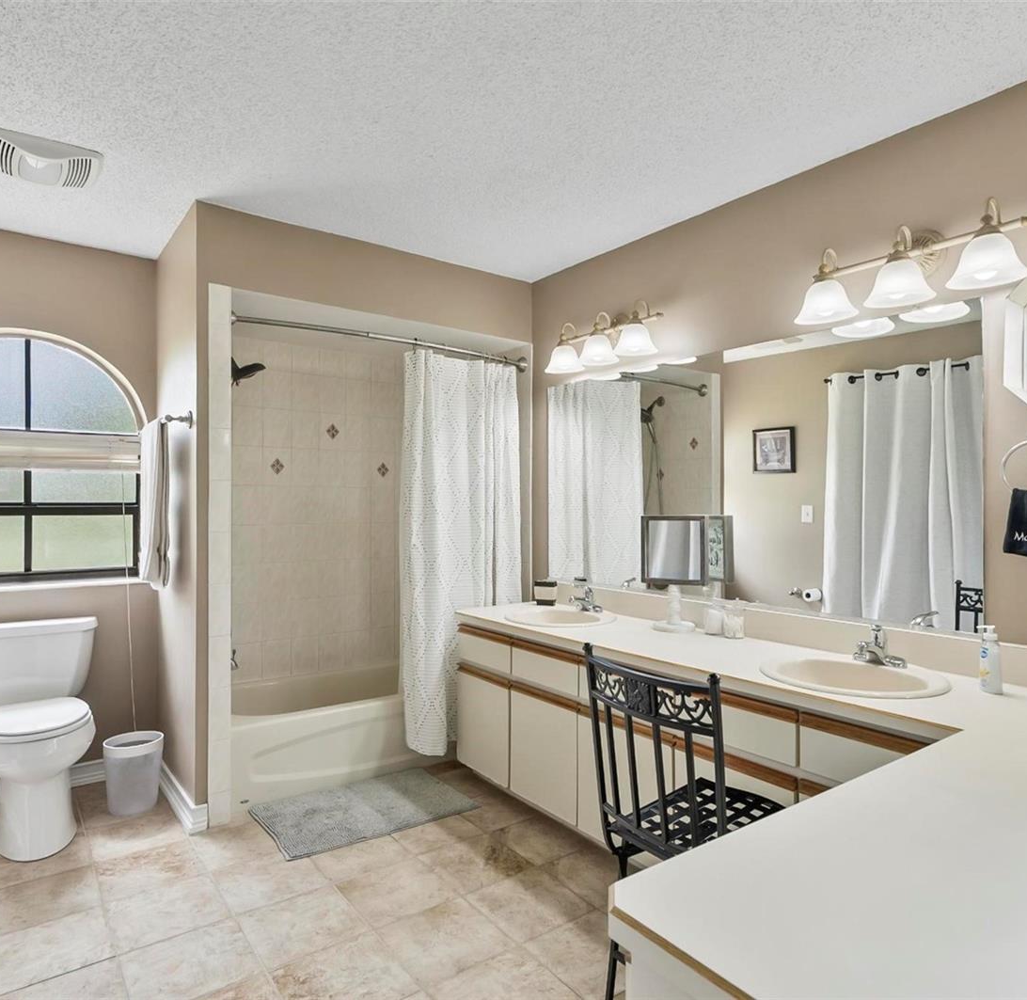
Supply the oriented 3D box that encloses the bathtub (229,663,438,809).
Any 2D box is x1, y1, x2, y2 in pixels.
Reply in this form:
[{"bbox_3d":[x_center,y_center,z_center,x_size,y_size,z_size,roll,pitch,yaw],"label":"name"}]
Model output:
[{"bbox_3d":[-0.754,1.090,3.432,1.545,0.375,0.770,0,0,-38],"label":"bathtub"}]

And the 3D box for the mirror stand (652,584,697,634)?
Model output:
[{"bbox_3d":[0.649,0.437,2.707,0.180,0.175,0.180,0,0,0],"label":"mirror stand"}]

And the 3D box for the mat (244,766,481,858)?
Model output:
[{"bbox_3d":[-0.613,1.264,2.761,0.785,0.022,0.510,0,0,-35],"label":"mat"}]

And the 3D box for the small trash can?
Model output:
[{"bbox_3d":[-1.572,1.138,2.771,0.218,0.275,0.210,0,0,-38],"label":"small trash can"}]

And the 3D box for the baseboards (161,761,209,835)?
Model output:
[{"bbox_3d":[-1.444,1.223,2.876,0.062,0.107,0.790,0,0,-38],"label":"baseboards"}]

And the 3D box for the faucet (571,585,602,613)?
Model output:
[{"bbox_3d":[0.317,0.464,3.134,0.145,0.125,0.155,0,0,-38],"label":"faucet"}]

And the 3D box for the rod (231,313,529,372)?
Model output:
[{"bbox_3d":[-0.532,-0.739,3.149,1.545,0.072,0.072,0,0,-38],"label":"rod"}]

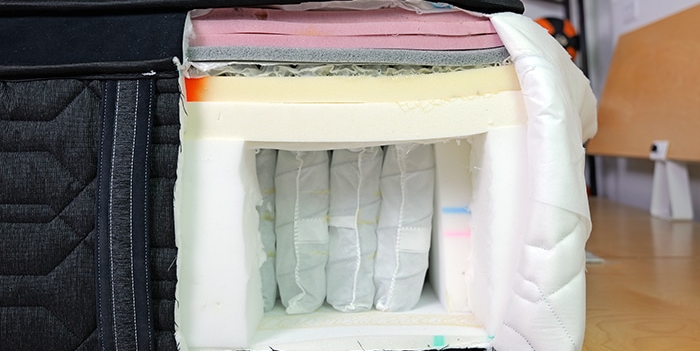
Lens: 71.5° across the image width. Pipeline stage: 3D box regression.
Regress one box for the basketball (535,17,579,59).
[{"bbox_3d":[0.838,-0.544,2.050,0.237,0.237,0.237,1,3,22],"label":"basketball"}]

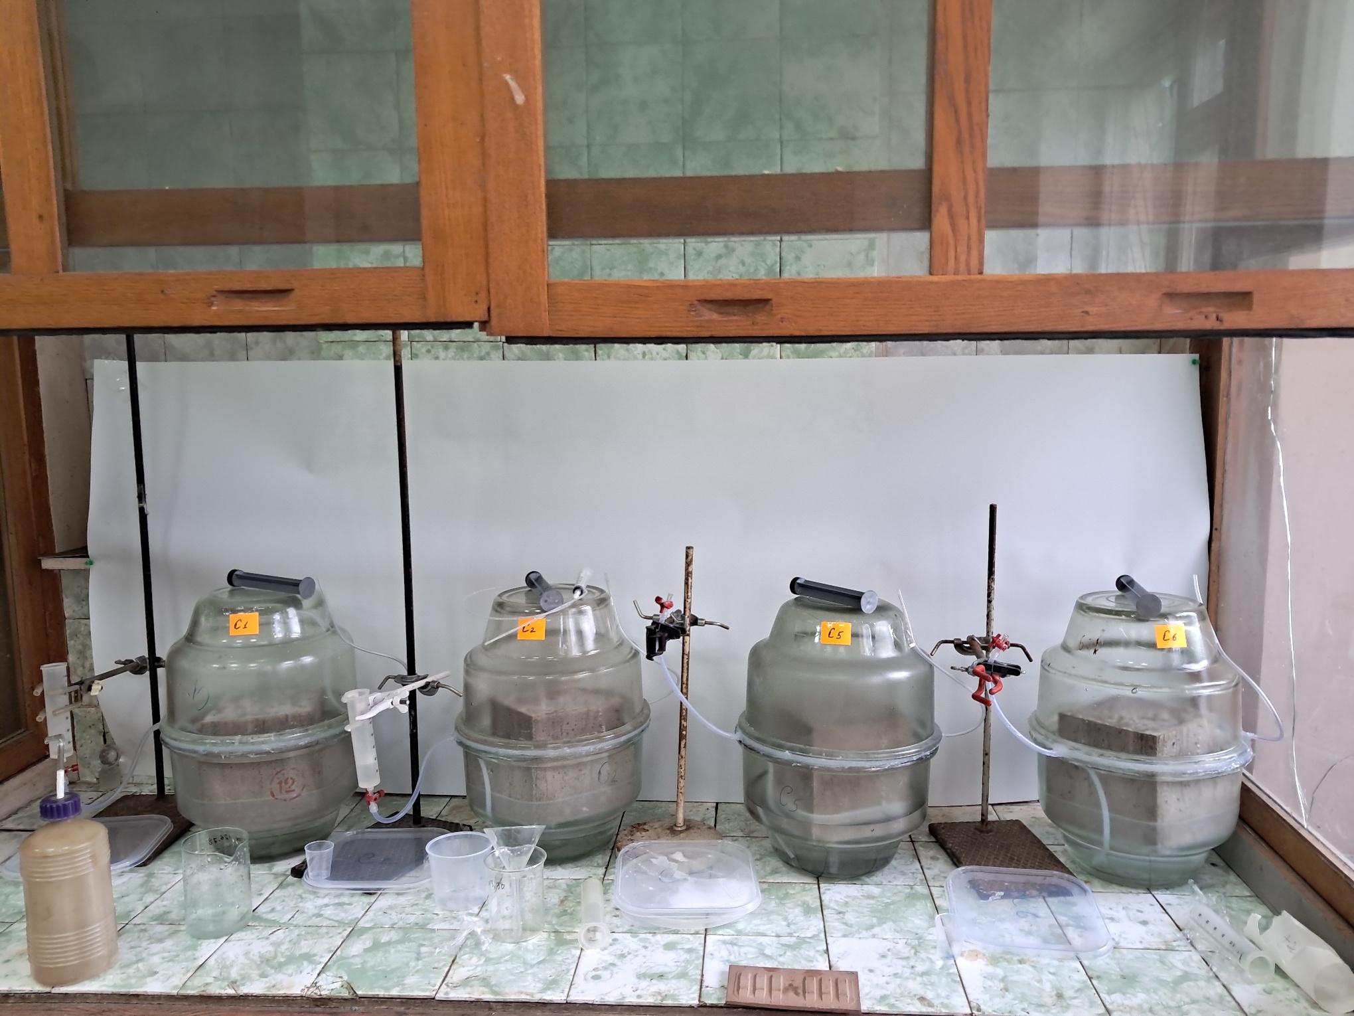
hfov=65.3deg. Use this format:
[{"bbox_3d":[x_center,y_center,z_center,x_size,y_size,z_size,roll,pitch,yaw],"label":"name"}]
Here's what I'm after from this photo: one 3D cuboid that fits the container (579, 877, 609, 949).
[{"bbox_3d":[-0.108,0.519,1.363,0.036,0.034,0.125,-1,6,-5],"label":"container"}]

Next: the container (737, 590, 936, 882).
[{"bbox_3d":[0.238,0.321,1.546,0.296,0.381,0.296,0,6,4],"label":"container"}]

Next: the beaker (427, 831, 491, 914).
[{"bbox_3d":[-0.293,0.493,1.429,0.090,0.075,0.088,-1,6,0],"label":"beaker"}]

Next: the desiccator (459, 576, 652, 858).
[{"bbox_3d":[-0.185,0.319,1.602,0.293,0.382,0.293,0,6,4],"label":"desiccator"}]

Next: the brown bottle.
[{"bbox_3d":[-0.726,0.448,1.262,0.092,0.212,0.090,0,6,4],"label":"brown bottle"}]

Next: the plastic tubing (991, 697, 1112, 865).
[{"bbox_3d":[0.529,0.391,1.505,0.135,0.200,0.155,0,6,4],"label":"plastic tubing"}]

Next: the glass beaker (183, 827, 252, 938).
[{"bbox_3d":[-0.592,0.484,1.364,0.079,0.114,0.082,-6,8,-39],"label":"glass beaker"}]

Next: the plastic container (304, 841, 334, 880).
[{"bbox_3d":[-0.494,0.487,1.459,0.038,0.042,0.038,0,6,4],"label":"plastic container"}]

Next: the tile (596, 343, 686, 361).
[{"bbox_3d":[-0.057,-0.199,1.716,0.149,0.150,0.008,0,6,4],"label":"tile"}]

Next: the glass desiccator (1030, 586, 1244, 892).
[{"bbox_3d":[0.656,0.321,1.507,0.293,0.380,0.293,0,6,4],"label":"glass desiccator"}]

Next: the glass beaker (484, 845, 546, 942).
[{"bbox_3d":[-0.204,0.492,1.347,0.077,0.094,0.081,-3,7,-20],"label":"glass beaker"}]

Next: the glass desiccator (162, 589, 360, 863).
[{"bbox_3d":[-0.623,0.323,1.609,0.292,0.383,0.292,0,6,4],"label":"glass desiccator"}]

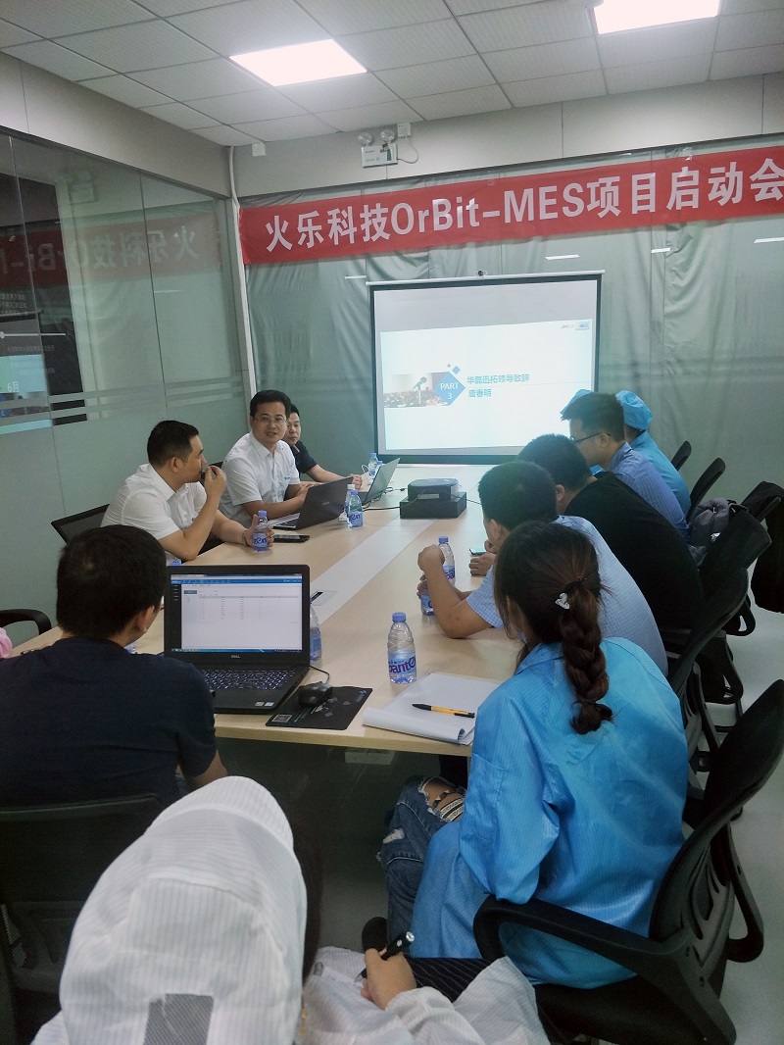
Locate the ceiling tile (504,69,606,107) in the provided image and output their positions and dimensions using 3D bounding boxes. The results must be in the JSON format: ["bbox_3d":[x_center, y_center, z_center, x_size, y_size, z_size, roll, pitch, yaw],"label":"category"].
[{"bbox_3d":[1.011,-2.719,4.561,0.600,0.020,0.585,3,16,18],"label":"ceiling tile"}]

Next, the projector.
[{"bbox_3d":[0.189,-0.130,3.421,0.270,0.170,0.220,1,15,12],"label":"projector"}]

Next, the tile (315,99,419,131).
[{"bbox_3d":[-0.160,-2.778,4.940,0.610,0.020,0.560,2,15,18],"label":"tile"}]

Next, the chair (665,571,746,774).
[{"bbox_3d":[0.658,0.563,2.071,0.600,0.920,0.600,2,15,18],"label":"chair"}]

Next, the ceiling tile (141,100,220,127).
[{"bbox_3d":[-1.361,-2.684,4.781,0.330,0.015,0.580,3,15,19],"label":"ceiling tile"}]

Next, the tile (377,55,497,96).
[{"bbox_3d":[0.260,-2.618,4.257,0.610,0.020,0.562,2,15,18],"label":"tile"}]

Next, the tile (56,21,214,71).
[{"bbox_3d":[-1.258,-2.389,3.633,0.610,0.020,0.562,2,15,18],"label":"tile"}]

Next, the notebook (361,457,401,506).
[{"bbox_3d":[-0.135,-0.223,3.777,0.320,0.190,0.320,4,16,22],"label":"notebook"}]

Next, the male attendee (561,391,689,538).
[{"bbox_3d":[0.783,0.139,2.826,0.700,1.270,0.520,8,18,35],"label":"male attendee"}]

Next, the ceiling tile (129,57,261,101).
[{"bbox_3d":[-1.086,-2.528,4.138,0.610,0.020,0.562,2,15,18],"label":"ceiling tile"}]

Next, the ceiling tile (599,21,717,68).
[{"bbox_3d":[1.420,-2.542,3.859,0.600,0.020,0.585,3,16,18],"label":"ceiling tile"}]

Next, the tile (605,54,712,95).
[{"bbox_3d":[1.591,-2.696,4.375,0.600,0.020,0.585,3,16,18],"label":"tile"}]

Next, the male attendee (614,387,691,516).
[{"bbox_3d":[0.947,0.022,3.284,0.700,1.260,0.500,8,17,33],"label":"male attendee"}]

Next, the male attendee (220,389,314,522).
[{"bbox_3d":[-0.548,0.056,3.281,0.680,1.290,0.530,9,18,36],"label":"male attendee"}]

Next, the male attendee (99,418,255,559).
[{"bbox_3d":[-0.853,0.193,3.113,0.750,1.280,0.550,1,15,13],"label":"male attendee"}]

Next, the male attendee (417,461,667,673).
[{"bbox_3d":[0.420,0.418,1.968,0.660,1.180,0.530,11,20,42],"label":"male attendee"}]

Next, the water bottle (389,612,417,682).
[{"bbox_3d":[0.021,0.274,1.614,0.064,0.162,0.064,-2,14,0],"label":"water bottle"}]

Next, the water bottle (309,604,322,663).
[{"bbox_3d":[-0.204,0.251,1.735,0.064,0.162,0.064,3,15,19],"label":"water bottle"}]

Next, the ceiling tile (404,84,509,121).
[{"bbox_3d":[0.427,-2.753,4.747,0.610,0.020,0.560,2,15,18],"label":"ceiling tile"}]

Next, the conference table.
[{"bbox_3d":[0.032,0.417,3.075,1.328,0.750,3.043,2,15,18],"label":"conference table"}]

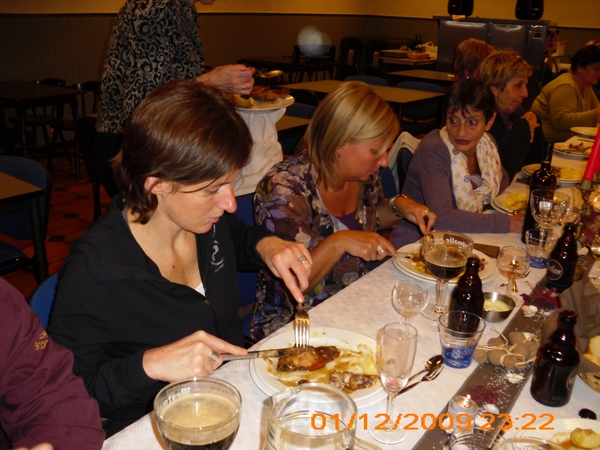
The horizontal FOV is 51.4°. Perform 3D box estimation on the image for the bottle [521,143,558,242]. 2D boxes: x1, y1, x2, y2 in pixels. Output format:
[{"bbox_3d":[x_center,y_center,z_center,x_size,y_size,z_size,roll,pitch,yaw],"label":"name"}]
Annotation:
[{"bbox_3d":[0.738,-0.099,1.901,0.075,0.310,0.075,16,23,33],"label":"bottle"}]

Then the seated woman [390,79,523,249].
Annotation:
[{"bbox_3d":[0.586,0.086,2.288,0.640,1.180,0.520,17,23,35],"label":"seated woman"}]

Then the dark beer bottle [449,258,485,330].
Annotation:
[{"bbox_3d":[0.366,0.154,1.355,0.065,0.168,0.065,16,23,33],"label":"dark beer bottle"}]

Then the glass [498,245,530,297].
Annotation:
[{"bbox_3d":[0.490,0.122,1.451,0.076,0.130,0.076,4,19,0],"label":"glass"}]

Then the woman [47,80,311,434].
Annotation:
[{"bbox_3d":[-0.246,0.317,1.431,0.680,1.260,0.550,12,22,25],"label":"woman"}]

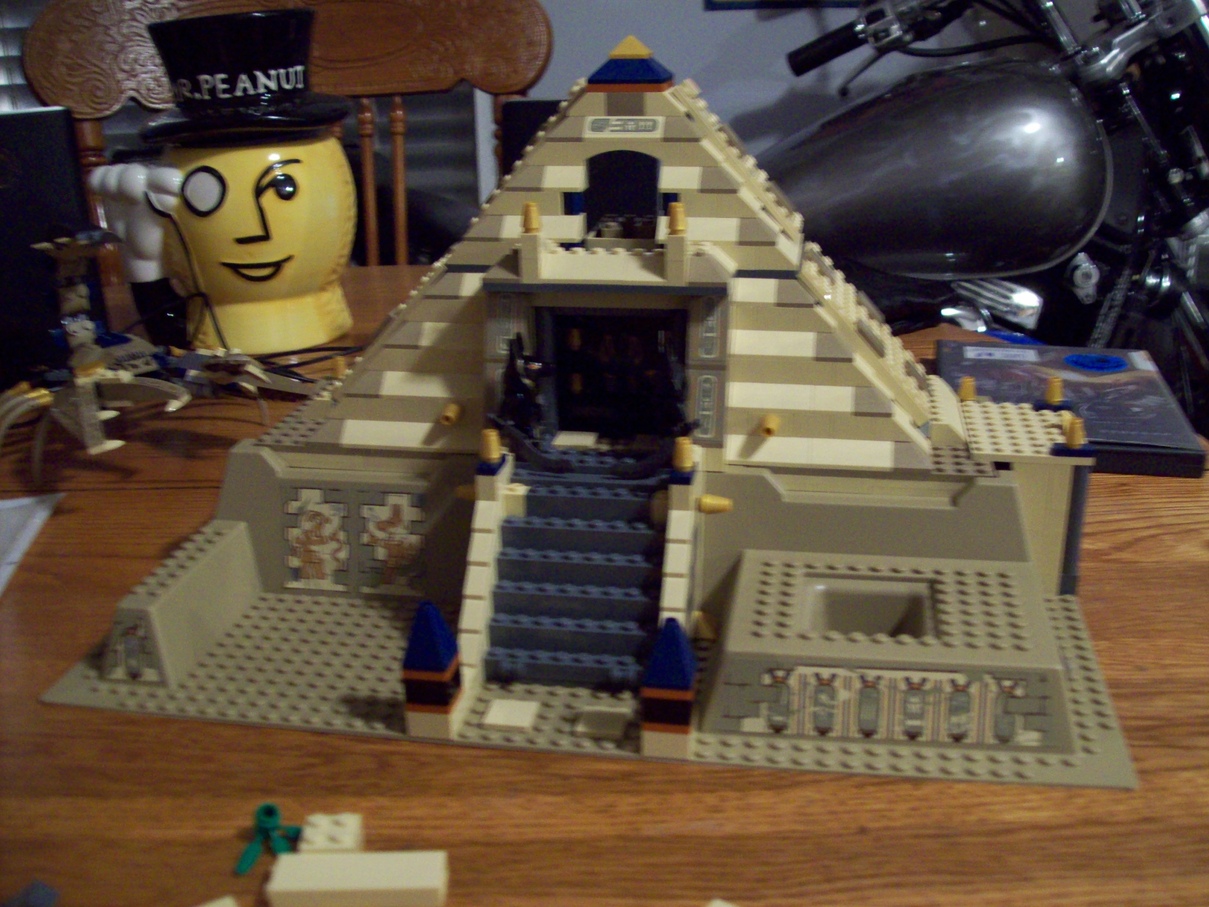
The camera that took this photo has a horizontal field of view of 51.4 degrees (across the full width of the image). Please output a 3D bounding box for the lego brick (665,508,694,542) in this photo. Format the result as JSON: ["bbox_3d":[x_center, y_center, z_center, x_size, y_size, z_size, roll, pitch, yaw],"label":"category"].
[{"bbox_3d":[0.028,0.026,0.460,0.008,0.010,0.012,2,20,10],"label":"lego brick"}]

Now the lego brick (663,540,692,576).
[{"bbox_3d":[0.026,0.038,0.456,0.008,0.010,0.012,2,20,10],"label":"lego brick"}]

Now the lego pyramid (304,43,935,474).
[{"bbox_3d":[0.009,-0.097,0.543,0.256,0.159,0.142,2,20,10],"label":"lego pyramid"}]

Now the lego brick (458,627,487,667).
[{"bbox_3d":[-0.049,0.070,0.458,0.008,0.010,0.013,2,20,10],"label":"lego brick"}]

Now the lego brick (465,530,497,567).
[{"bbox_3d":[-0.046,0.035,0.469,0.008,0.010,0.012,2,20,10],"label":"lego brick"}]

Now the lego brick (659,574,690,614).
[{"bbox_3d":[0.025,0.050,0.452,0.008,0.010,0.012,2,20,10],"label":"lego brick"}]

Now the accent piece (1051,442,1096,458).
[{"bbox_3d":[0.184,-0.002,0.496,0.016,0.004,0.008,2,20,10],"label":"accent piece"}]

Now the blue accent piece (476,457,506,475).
[{"bbox_3d":[-0.043,0.004,0.477,0.008,0.004,0.016,2,20,10],"label":"blue accent piece"}]

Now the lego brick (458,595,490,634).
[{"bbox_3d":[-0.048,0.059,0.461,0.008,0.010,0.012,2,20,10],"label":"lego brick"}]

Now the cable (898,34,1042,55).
[{"bbox_3d":[0.540,-0.600,1.850,0.215,0.035,0.060,-1,20,0],"label":"cable"}]

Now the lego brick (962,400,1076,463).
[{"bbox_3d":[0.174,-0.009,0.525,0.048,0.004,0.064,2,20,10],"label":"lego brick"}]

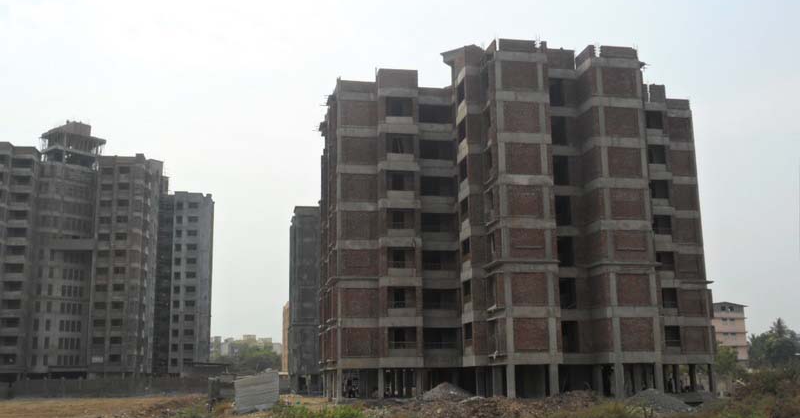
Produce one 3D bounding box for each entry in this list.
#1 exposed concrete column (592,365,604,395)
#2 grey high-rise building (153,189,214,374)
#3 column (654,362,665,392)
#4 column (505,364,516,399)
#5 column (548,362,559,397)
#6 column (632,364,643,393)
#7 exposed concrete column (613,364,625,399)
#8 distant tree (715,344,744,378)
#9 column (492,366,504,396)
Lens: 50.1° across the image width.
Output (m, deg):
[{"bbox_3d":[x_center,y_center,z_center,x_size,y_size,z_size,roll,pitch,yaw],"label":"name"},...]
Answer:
[{"bbox_3d":[13.499,11.746,58.300,0.430,2.290,0.420,1,-11,-10],"label":"exposed concrete column"},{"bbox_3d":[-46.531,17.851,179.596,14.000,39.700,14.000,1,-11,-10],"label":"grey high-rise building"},{"bbox_3d":[17.105,11.294,56.300,0.430,2.290,0.400,1,-11,-10],"label":"column"},{"bbox_3d":[7.055,11.020,54.200,0.430,2.290,0.400,1,-11,-10],"label":"column"},{"bbox_3d":[9.852,11.059,54.600,0.450,2.290,0.420,1,-11,-10],"label":"column"},{"bbox_3d":[16.957,12.235,61.000,0.430,2.290,0.420,1,-11,-10],"label":"column"},{"bbox_3d":[14.311,11.234,55.800,0.450,2.290,0.420,1,-11,-10],"label":"exposed concrete column"},{"bbox_3d":[40.460,19.173,105.000,3.600,5.400,3.500,1,-11,-10],"label":"distant tree"},{"bbox_3d":[6.549,11.627,57.200,0.450,2.290,0.480,1,-11,-10],"label":"column"}]

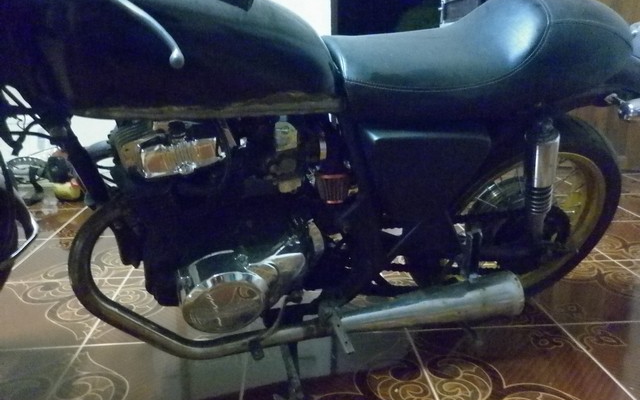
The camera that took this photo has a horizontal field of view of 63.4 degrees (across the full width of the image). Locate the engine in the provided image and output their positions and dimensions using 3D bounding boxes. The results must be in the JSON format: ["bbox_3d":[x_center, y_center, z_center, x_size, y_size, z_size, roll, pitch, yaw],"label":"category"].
[{"bbox_3d":[-0.197,0.006,1.154,0.450,0.460,0.400,-5,29,-16],"label":"engine"}]

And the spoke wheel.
[{"bbox_3d":[0.575,0.054,1.441,0.575,0.575,0.100,-5,29,-16],"label":"spoke wheel"}]

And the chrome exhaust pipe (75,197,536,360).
[{"bbox_3d":[0.033,0.163,1.146,1.040,0.400,0.170,-5,29,-16],"label":"chrome exhaust pipe"}]

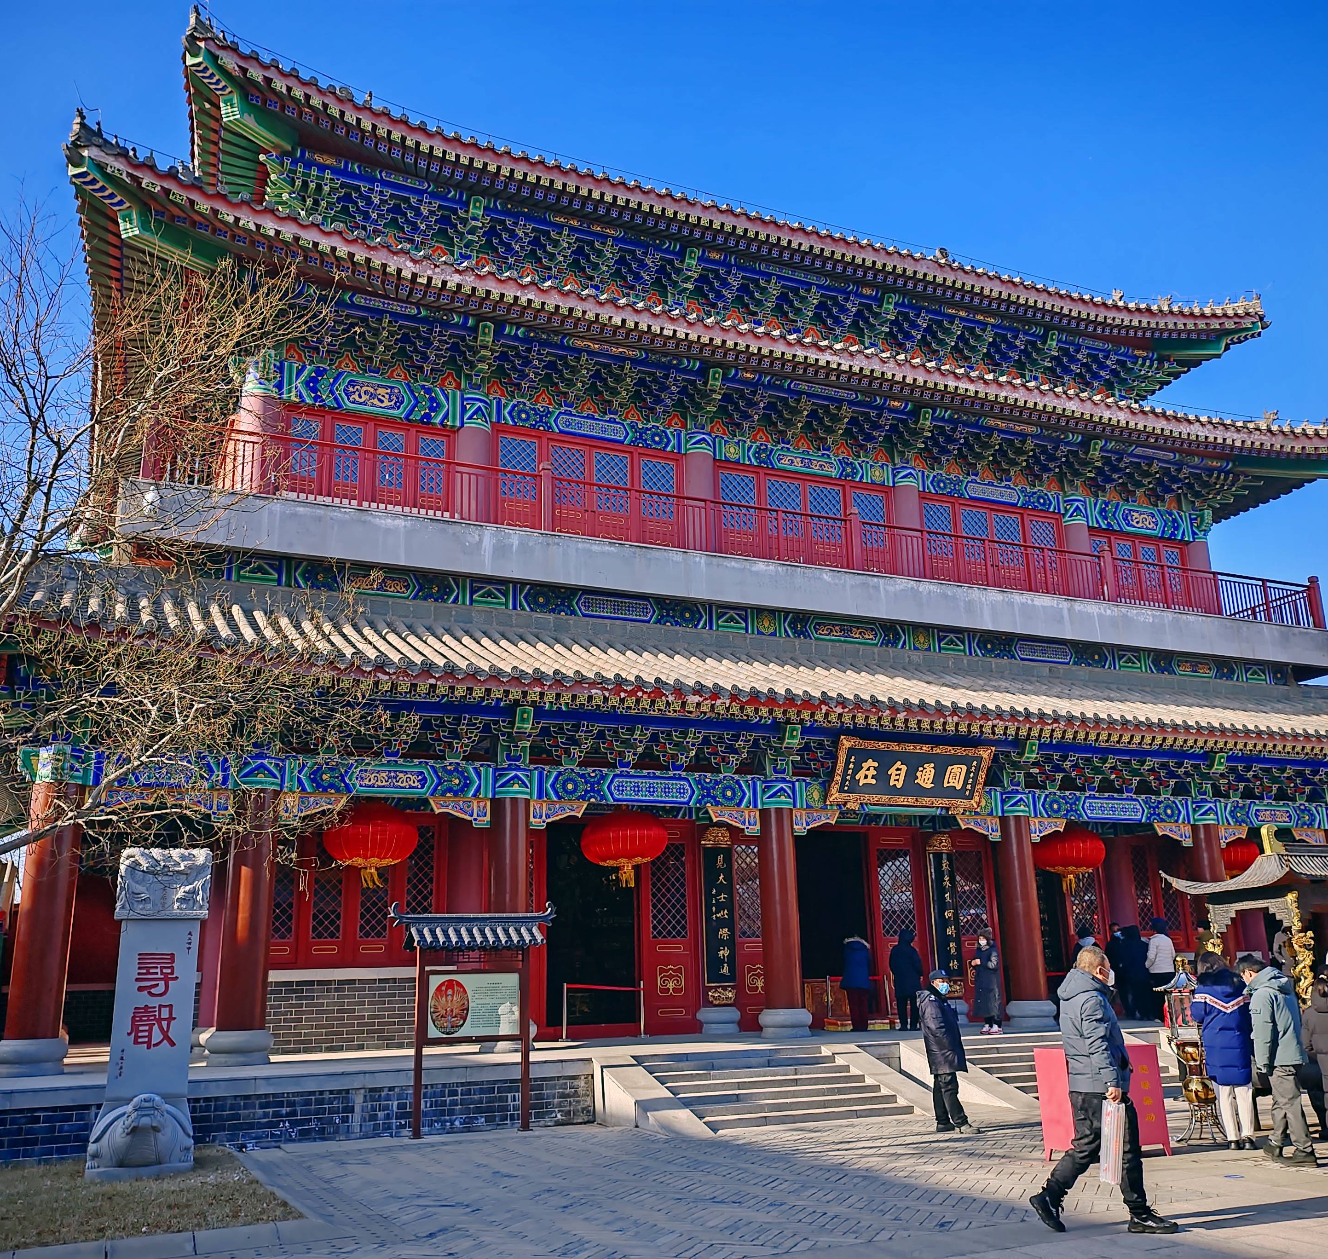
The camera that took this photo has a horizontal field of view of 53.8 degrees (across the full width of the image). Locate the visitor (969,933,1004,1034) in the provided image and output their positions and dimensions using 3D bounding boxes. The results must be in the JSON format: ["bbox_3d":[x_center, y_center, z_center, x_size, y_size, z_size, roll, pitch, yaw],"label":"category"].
[{"bbox_3d":[5.015,5.452,20.360,0.460,1.566,0.350,-16,-21,42],"label":"visitor"}]

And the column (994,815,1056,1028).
[{"bbox_3d":[6.481,5.214,23.423,0.880,3.612,0.880,6,-17,-24],"label":"column"}]

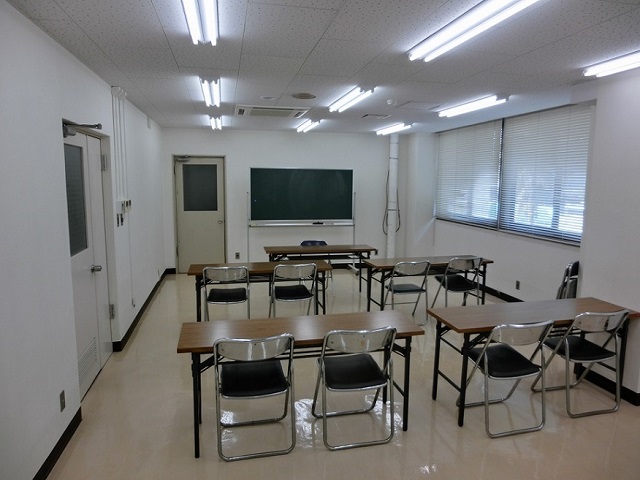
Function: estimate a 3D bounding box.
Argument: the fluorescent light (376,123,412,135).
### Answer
[{"bbox_3d":[1.095,-1.674,6.631,0.170,0.085,1.220,-1,8,-12],"label":"fluorescent light"}]

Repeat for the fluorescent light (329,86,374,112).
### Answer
[{"bbox_3d":[0.297,-1.414,4.535,0.170,0.062,1.250,-1,8,-12],"label":"fluorescent light"}]

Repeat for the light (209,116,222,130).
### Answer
[{"bbox_3d":[-1.518,-1.700,6.506,0.170,0.062,1.250,-1,8,-12],"label":"light"}]

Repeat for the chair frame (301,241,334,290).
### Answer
[{"bbox_3d":[-0.026,0.408,6.397,0.450,0.770,0.500,-1,8,-12],"label":"chair frame"}]

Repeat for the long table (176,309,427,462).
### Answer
[{"bbox_3d":[-0.118,0.920,2.946,1.504,0.695,0.450,-1,8,-13],"label":"long table"}]

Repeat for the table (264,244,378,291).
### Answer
[{"bbox_3d":[-0.012,0.465,6.316,1.504,0.695,0.450,-1,8,-10],"label":"table"}]

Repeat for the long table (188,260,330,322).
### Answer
[{"bbox_3d":[-0.649,0.643,4.949,1.504,0.695,0.450,-1,8,-11],"label":"long table"}]

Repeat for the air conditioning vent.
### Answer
[{"bbox_3d":[-0.606,-1.557,5.419,0.860,0.045,0.850,-1,8,-12],"label":"air conditioning vent"}]

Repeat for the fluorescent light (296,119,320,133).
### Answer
[{"bbox_3d":[-0.185,-1.647,6.332,0.170,0.085,1.220,-1,8,-12],"label":"fluorescent light"}]

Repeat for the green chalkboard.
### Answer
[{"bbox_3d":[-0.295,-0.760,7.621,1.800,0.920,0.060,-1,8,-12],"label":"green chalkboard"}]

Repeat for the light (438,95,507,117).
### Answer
[{"bbox_3d":[1.531,-1.384,4.556,0.170,0.085,1.220,-1,8,-12],"label":"light"}]

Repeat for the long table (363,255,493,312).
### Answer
[{"bbox_3d":[1.310,0.596,5.389,1.500,0.700,0.450,-1,8,-14],"label":"long table"}]

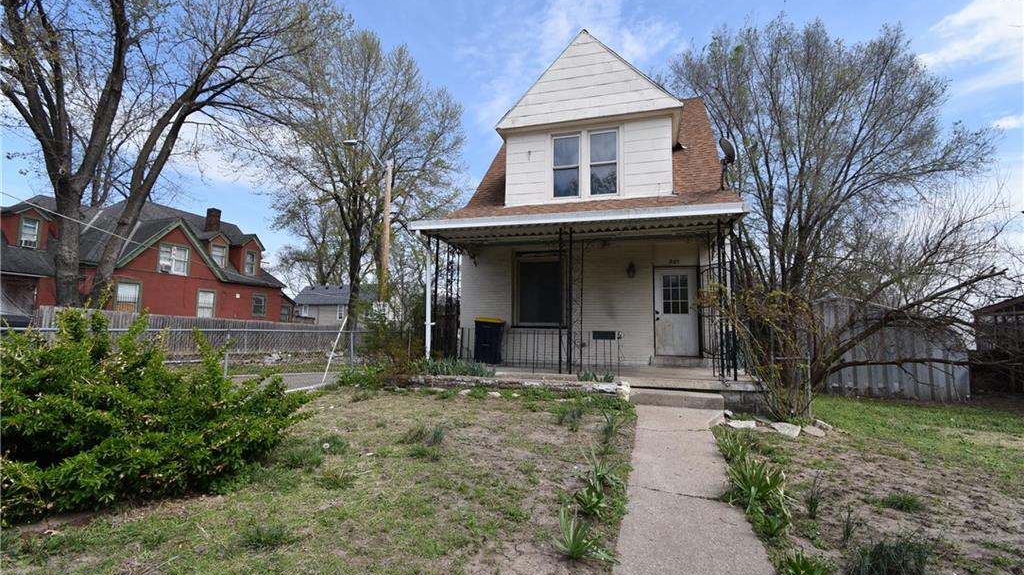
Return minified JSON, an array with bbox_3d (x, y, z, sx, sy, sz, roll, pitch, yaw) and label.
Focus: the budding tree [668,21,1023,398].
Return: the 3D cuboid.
[{"bbox_3d":[8.747,-2.127,11.268,8.900,9.900,8.000,1,-6,0],"label":"budding tree"}]

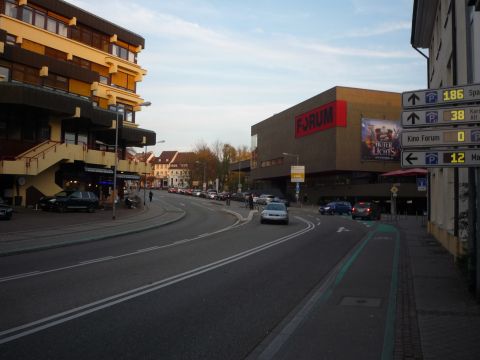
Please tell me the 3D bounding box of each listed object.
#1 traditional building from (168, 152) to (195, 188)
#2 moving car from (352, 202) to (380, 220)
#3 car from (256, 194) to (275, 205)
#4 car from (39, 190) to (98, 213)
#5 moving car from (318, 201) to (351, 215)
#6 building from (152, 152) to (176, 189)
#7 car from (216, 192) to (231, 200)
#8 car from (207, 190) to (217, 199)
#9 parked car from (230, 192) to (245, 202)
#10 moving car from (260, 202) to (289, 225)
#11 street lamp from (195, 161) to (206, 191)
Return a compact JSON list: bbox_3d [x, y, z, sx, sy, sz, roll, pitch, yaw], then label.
[{"bbox_3d":[-19.815,-3.255,157.000,10.000,13.000,9.500,0,-3,19],"label":"traditional building"},{"bbox_3d":[11.200,2.679,38.900,1.780,1.520,4.300,0,-3,25],"label":"moving car"},{"bbox_3d":[3.423,2.823,62.000,1.780,1.500,4.350,2,-3,-21],"label":"car"},{"bbox_3d":[-14.450,1.928,37.800,1.900,1.700,4.700,-1,-3,33],"label":"car"},{"bbox_3d":[11.300,3.106,49.500,4.400,1.550,1.800,2,-3,-28],"label":"moving car"},{"bbox_3d":[-27.018,-3.469,162.000,7.300,13.600,9.500,0,-3,19],"label":"building"},{"bbox_3d":[-2.789,2.840,75.000,1.760,1.470,4.300,2,-3,-18],"label":"car"},{"bbox_3d":[-4.968,2.617,79.000,1.800,1.750,4.400,1,-3,-15],"label":"car"},{"bbox_3d":[-0.316,2.745,70.000,1.770,1.470,4.300,2,-3,-20],"label":"parked car"},{"bbox_3d":[2.500,2.222,30.200,1.750,1.420,4.400,0,-2,7],"label":"moving car"},{"bbox_3d":[-7.951,0.061,90.000,2.400,7.900,0.400,1,-3,-13],"label":"street lamp"}]

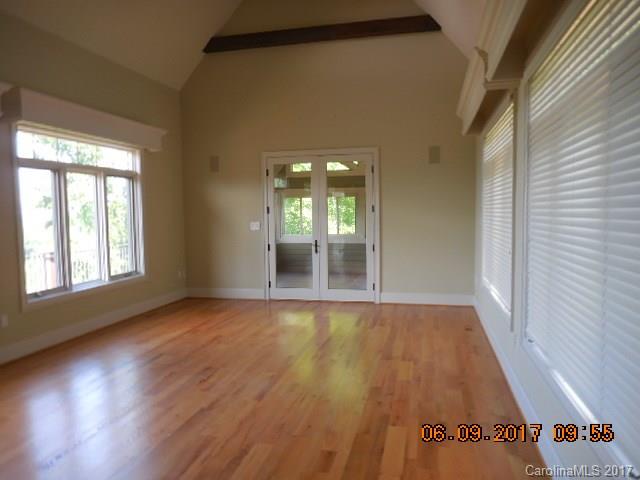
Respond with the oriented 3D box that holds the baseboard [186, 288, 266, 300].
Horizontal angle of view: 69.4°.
[{"bbox_3d":[-1.691,0.960,8.286,1.525,0.177,0.020,0,4,13],"label":"baseboard"}]

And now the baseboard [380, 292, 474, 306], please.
[{"bbox_3d":[1.719,0.968,7.469,1.468,0.177,0.020,0,4,13],"label":"baseboard"}]

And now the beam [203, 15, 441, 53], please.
[{"bbox_3d":[-0.060,-3.350,7.543,3.955,0.202,0.145,0,4,13],"label":"beam"}]

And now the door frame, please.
[{"bbox_3d":[0.022,-0.221,7.838,2.000,2.546,0.110,0,4,13],"label":"door frame"}]

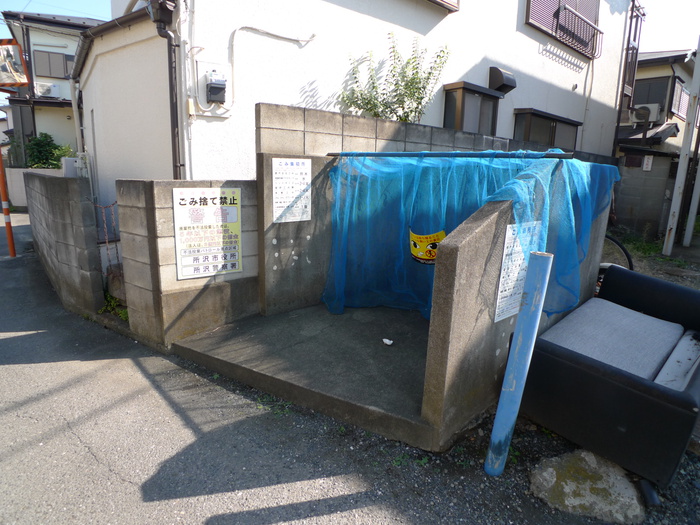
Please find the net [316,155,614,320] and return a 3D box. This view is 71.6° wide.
[{"bbox_3d":[0.736,-0.178,3.792,2.060,1.310,1.430,11,14,43],"label":"net"}]

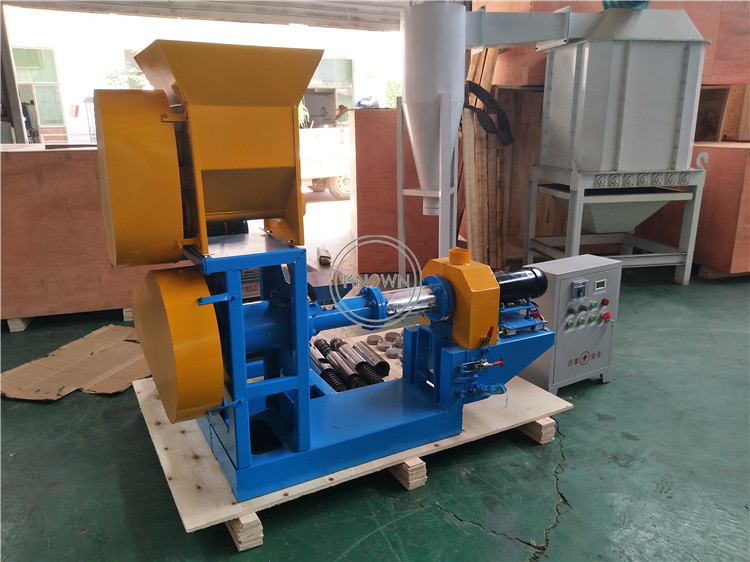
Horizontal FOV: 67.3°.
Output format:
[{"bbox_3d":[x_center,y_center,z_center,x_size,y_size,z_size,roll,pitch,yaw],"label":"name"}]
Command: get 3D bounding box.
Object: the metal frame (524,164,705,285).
[{"bbox_3d":[2.076,-0.522,5.039,1.061,0.952,0.941,-2,14,-7],"label":"metal frame"}]

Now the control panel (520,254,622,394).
[{"bbox_3d":[0.949,0.230,2.744,0.489,0.634,0.207,-10,17,-33],"label":"control panel"}]

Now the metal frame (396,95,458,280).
[{"bbox_3d":[0.477,-0.607,4.341,0.497,1.590,0.395,-5,15,-21],"label":"metal frame"}]

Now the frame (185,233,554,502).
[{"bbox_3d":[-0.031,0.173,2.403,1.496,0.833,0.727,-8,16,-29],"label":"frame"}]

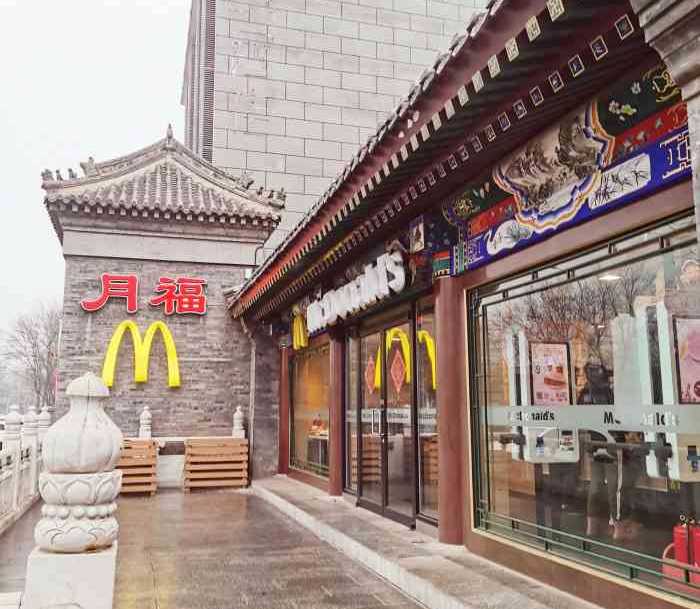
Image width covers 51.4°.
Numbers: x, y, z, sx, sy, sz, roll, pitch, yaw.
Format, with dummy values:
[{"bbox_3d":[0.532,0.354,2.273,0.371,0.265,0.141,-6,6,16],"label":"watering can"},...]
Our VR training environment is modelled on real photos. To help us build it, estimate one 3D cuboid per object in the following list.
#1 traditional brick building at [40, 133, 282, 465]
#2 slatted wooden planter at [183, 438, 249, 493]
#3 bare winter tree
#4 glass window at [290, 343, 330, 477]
[{"bbox_3d":[-4.159,-0.123,16.252,4.607,7.980,4.655,2,-9,-16],"label":"traditional brick building"},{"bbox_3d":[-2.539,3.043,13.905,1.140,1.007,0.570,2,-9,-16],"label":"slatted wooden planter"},{"bbox_3d":[-14.263,3.235,33.227,4.940,6.718,4.940,2,-9,-16],"label":"bare winter tree"},{"bbox_3d":[-0.665,1.822,12.597,0.100,2.175,3.055,2,-9,-17],"label":"glass window"}]

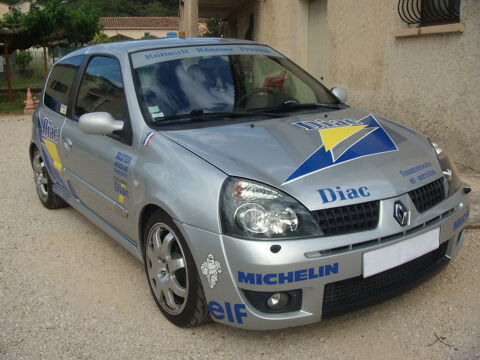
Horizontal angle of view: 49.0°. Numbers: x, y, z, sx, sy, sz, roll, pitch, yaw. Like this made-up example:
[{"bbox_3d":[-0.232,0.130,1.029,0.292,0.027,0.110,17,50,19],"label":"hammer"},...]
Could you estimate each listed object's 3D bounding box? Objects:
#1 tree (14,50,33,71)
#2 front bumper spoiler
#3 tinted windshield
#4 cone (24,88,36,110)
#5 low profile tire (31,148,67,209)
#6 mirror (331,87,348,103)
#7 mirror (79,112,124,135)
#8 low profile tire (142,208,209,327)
[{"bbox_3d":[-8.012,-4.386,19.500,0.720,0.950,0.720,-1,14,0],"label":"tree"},{"bbox_3d":[0.567,0.280,2.617,1.640,0.530,0.620,-11,17,-32],"label":"front bumper spoiler"},{"bbox_3d":[-0.041,-0.635,3.277,1.400,0.130,0.750,-11,51,-32],"label":"tinted windshield"},{"bbox_3d":[-4.681,-1.803,11.800,0.270,0.490,0.270,-1,14,0],"label":"cone"},{"bbox_3d":[-1.652,-0.041,4.635,0.200,0.585,0.585,-11,17,-32],"label":"low profile tire"},{"bbox_3d":[0.677,-0.600,3.781,0.220,0.140,0.140,-11,17,-32],"label":"mirror"},{"bbox_3d":[-0.747,-0.307,2.860,0.230,0.140,0.140,-11,17,-32],"label":"mirror"},{"bbox_3d":[-0.264,0.436,2.641,0.200,0.585,0.585,-11,17,-32],"label":"low profile tire"}]

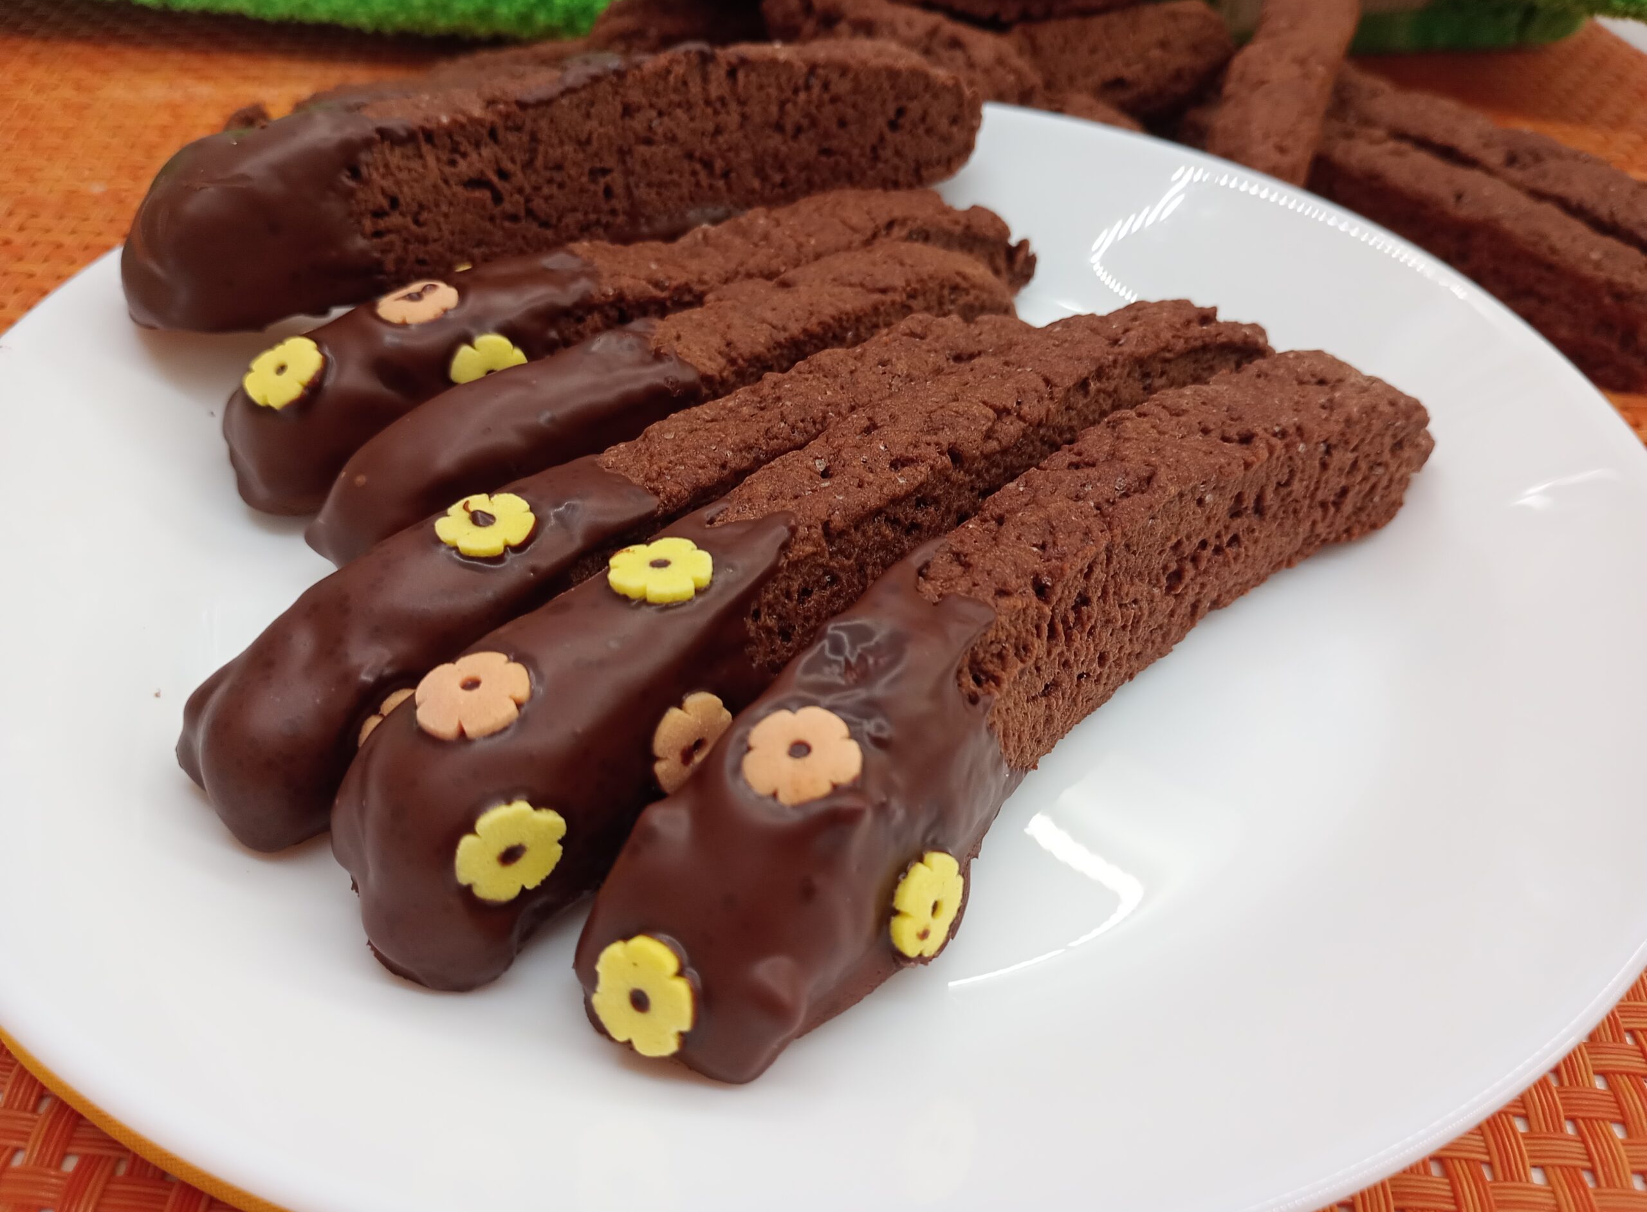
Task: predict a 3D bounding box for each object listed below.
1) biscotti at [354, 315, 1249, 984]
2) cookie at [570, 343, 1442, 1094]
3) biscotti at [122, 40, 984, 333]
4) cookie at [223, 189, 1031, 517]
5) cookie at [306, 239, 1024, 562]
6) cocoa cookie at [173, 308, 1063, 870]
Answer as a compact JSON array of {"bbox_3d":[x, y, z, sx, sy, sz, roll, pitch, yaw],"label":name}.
[{"bbox_3d":[0.007,-0.005,0.151,0.120,0.028,0.018,-31,53,-31],"label":"biscotti"},{"bbox_3d":[0.029,0.001,0.146,0.020,0.026,0.118,35,52,30],"label":"cookie"},{"bbox_3d":[-0.035,-0.069,0.205,0.128,0.026,0.018,-16,46,-20],"label":"biscotti"},{"bbox_3d":[-0.021,-0.040,0.191,0.115,0.024,0.016,-19,47,-22],"label":"cookie"},{"bbox_3d":[-0.018,-0.029,0.180,0.098,0.023,0.016,-19,47,-22],"label":"cookie"},{"bbox_3d":[-0.017,-0.008,0.155,0.105,0.025,0.016,-27,51,-29],"label":"cocoa cookie"}]

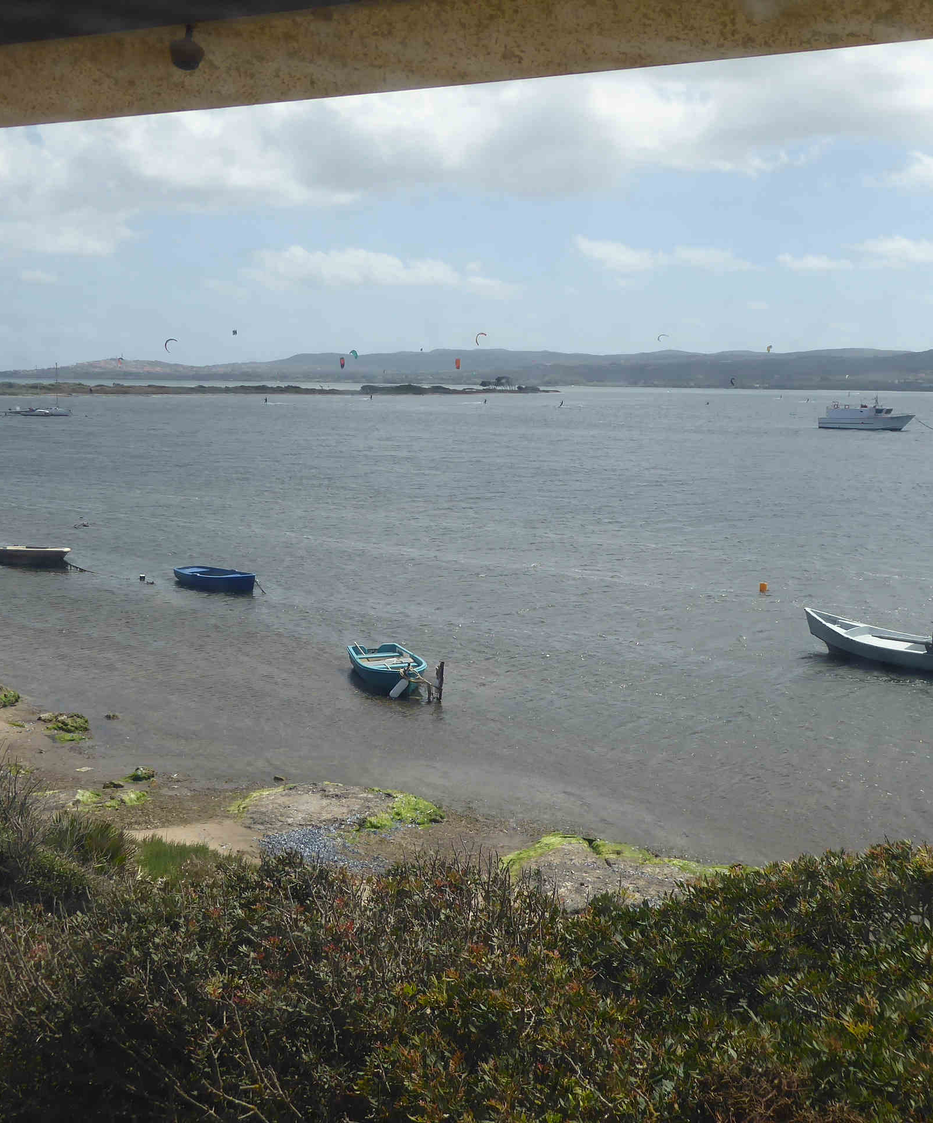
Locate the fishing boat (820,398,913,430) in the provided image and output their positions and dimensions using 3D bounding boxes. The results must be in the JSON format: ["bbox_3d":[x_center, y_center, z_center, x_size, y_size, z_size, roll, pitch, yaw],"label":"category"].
[{"bbox_3d":[59.902,-21.999,207.781,14.400,4.800,4.000,4,8,23],"label":"fishing boat"}]

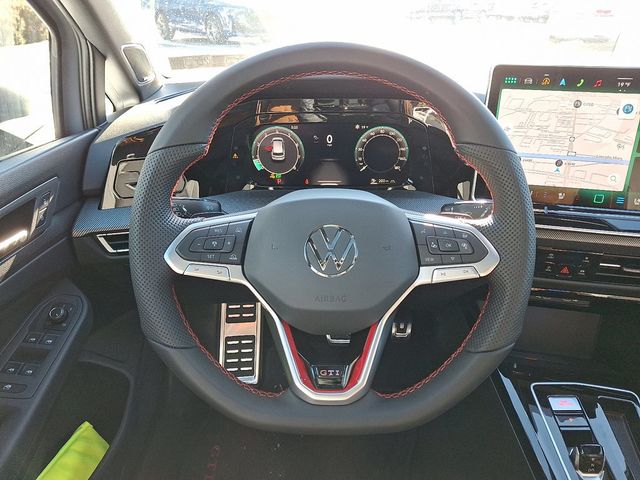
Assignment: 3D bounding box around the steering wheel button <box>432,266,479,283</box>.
[{"bbox_3d":[0.125,0.032,0.426,0.043,0.013,0.007,-5,0,0],"label":"steering wheel button"}]

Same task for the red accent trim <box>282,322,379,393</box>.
[{"bbox_3d":[0.010,0.108,0.428,0.089,0.066,0.018,0,0,0],"label":"red accent trim"}]

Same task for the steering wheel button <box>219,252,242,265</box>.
[{"bbox_3d":[-0.082,0.017,0.426,0.020,0.010,0.006,3,0,0],"label":"steering wheel button"}]

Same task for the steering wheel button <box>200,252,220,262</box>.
[{"bbox_3d":[-0.101,0.016,0.426,0.018,0.009,0.006,3,0,0],"label":"steering wheel button"}]

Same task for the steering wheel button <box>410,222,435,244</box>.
[{"bbox_3d":[0.096,-0.006,0.429,0.022,0.019,0.006,3,2,0],"label":"steering wheel button"}]

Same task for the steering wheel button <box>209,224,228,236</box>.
[{"bbox_3d":[-0.093,-0.009,0.426,0.018,0.011,0.006,-6,0,0],"label":"steering wheel button"}]

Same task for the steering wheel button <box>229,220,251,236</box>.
[{"bbox_3d":[-0.074,-0.010,0.426,0.020,0.013,0.006,-5,0,0],"label":"steering wheel button"}]

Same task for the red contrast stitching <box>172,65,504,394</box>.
[{"bbox_3d":[0.012,-0.005,0.432,0.298,0.300,0.030,0,2,0],"label":"red contrast stitching"}]

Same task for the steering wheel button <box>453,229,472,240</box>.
[{"bbox_3d":[0.133,-0.005,0.429,0.018,0.011,0.006,5,2,0],"label":"steering wheel button"}]

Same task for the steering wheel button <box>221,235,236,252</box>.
[{"bbox_3d":[-0.084,0.004,0.429,0.014,0.017,0.006,0,2,0],"label":"steering wheel button"}]

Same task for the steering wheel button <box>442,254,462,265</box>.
[{"bbox_3d":[0.123,0.018,0.428,0.019,0.009,0.006,-3,2,0],"label":"steering wheel button"}]

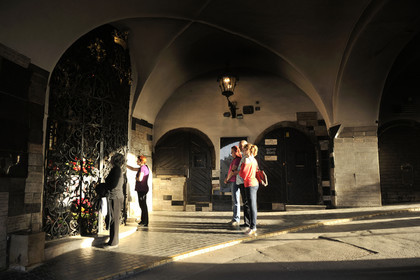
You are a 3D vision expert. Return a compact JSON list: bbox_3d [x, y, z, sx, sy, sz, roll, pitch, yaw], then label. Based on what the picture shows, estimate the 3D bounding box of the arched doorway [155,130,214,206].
[{"bbox_3d":[-0.790,0.820,8.360,1.740,2.200,0.130,0,-4,0],"label":"arched doorway"}]

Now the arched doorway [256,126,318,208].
[{"bbox_3d":[2.280,0.790,8.360,1.800,2.380,0.130,0,-4,0],"label":"arched doorway"}]

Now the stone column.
[{"bbox_3d":[4.190,0.770,8.170,1.380,2.280,0.650,0,-4,0],"label":"stone column"}]

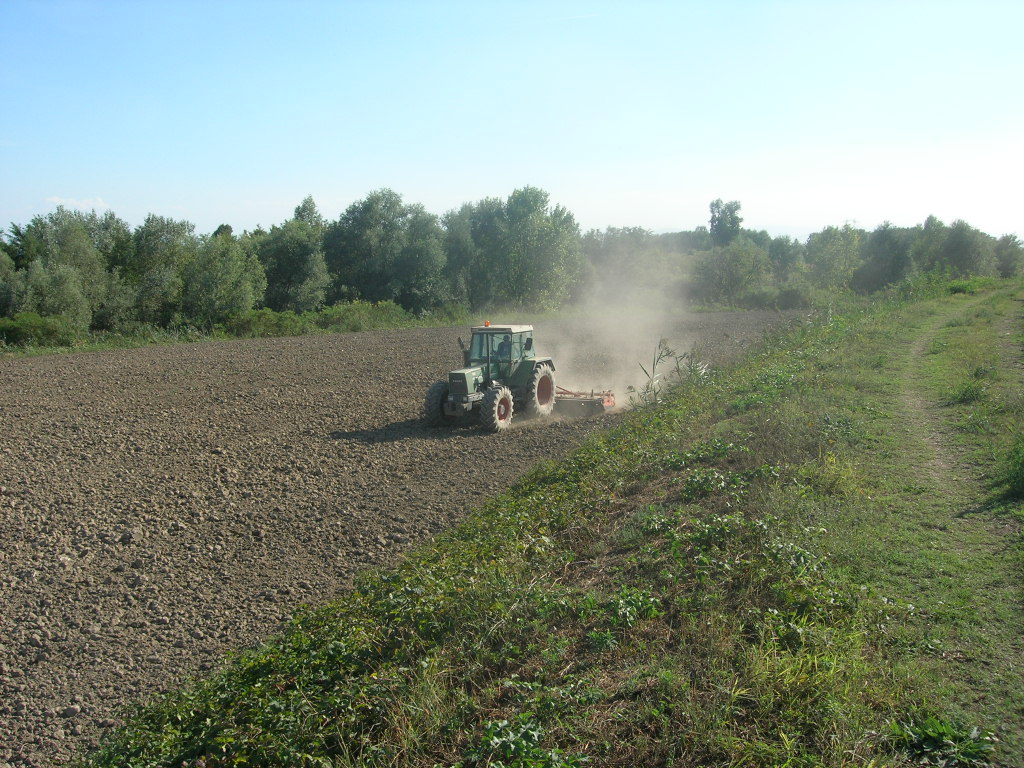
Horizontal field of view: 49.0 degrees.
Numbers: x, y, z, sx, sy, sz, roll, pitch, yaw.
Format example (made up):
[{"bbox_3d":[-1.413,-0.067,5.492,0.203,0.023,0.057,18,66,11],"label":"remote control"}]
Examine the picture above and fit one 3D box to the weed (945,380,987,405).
[{"bbox_3d":[4.881,0.091,12.100,0.400,0.230,0.380,0,7,0],"label":"weed"}]

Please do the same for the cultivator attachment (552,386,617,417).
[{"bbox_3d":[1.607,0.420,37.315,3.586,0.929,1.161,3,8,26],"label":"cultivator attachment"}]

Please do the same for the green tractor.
[{"bbox_3d":[-0.652,-0.325,34.893,2.424,3.070,4.757,3,8,26],"label":"green tractor"}]

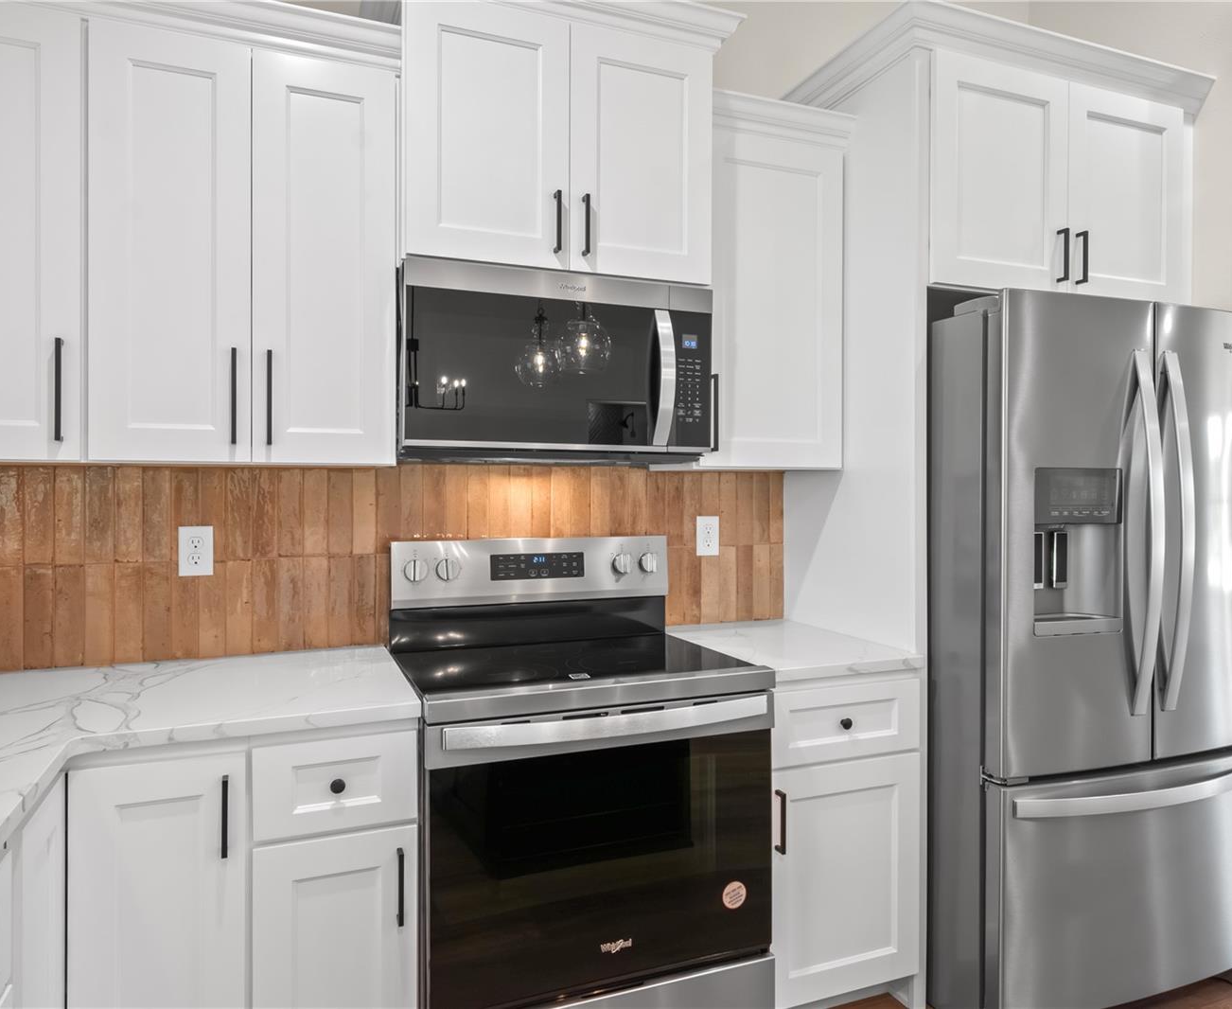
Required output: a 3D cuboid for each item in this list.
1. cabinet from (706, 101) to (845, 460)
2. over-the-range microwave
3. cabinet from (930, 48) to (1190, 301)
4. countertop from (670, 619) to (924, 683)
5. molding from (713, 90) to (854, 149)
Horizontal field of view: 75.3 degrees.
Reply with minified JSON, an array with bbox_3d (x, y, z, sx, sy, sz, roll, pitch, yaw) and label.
[{"bbox_3d":[0.381,-0.582,2.289,0.458,0.968,0.367,0,1,-20],"label":"cabinet"},{"bbox_3d":[-0.172,-0.327,2.066,0.758,0.436,0.405,0,1,-20],"label":"over-the-range microwave"},{"bbox_3d":[1.091,-0.825,2.399,0.937,0.570,0.647,0,1,-20],"label":"cabinet"},{"bbox_3d":[0.438,0.387,2.186,0.447,0.029,0.633,0,1,-20],"label":"countertop"},{"bbox_3d":[0.446,-1.019,2.128,0.452,0.087,0.065,0,1,-20],"label":"molding"}]

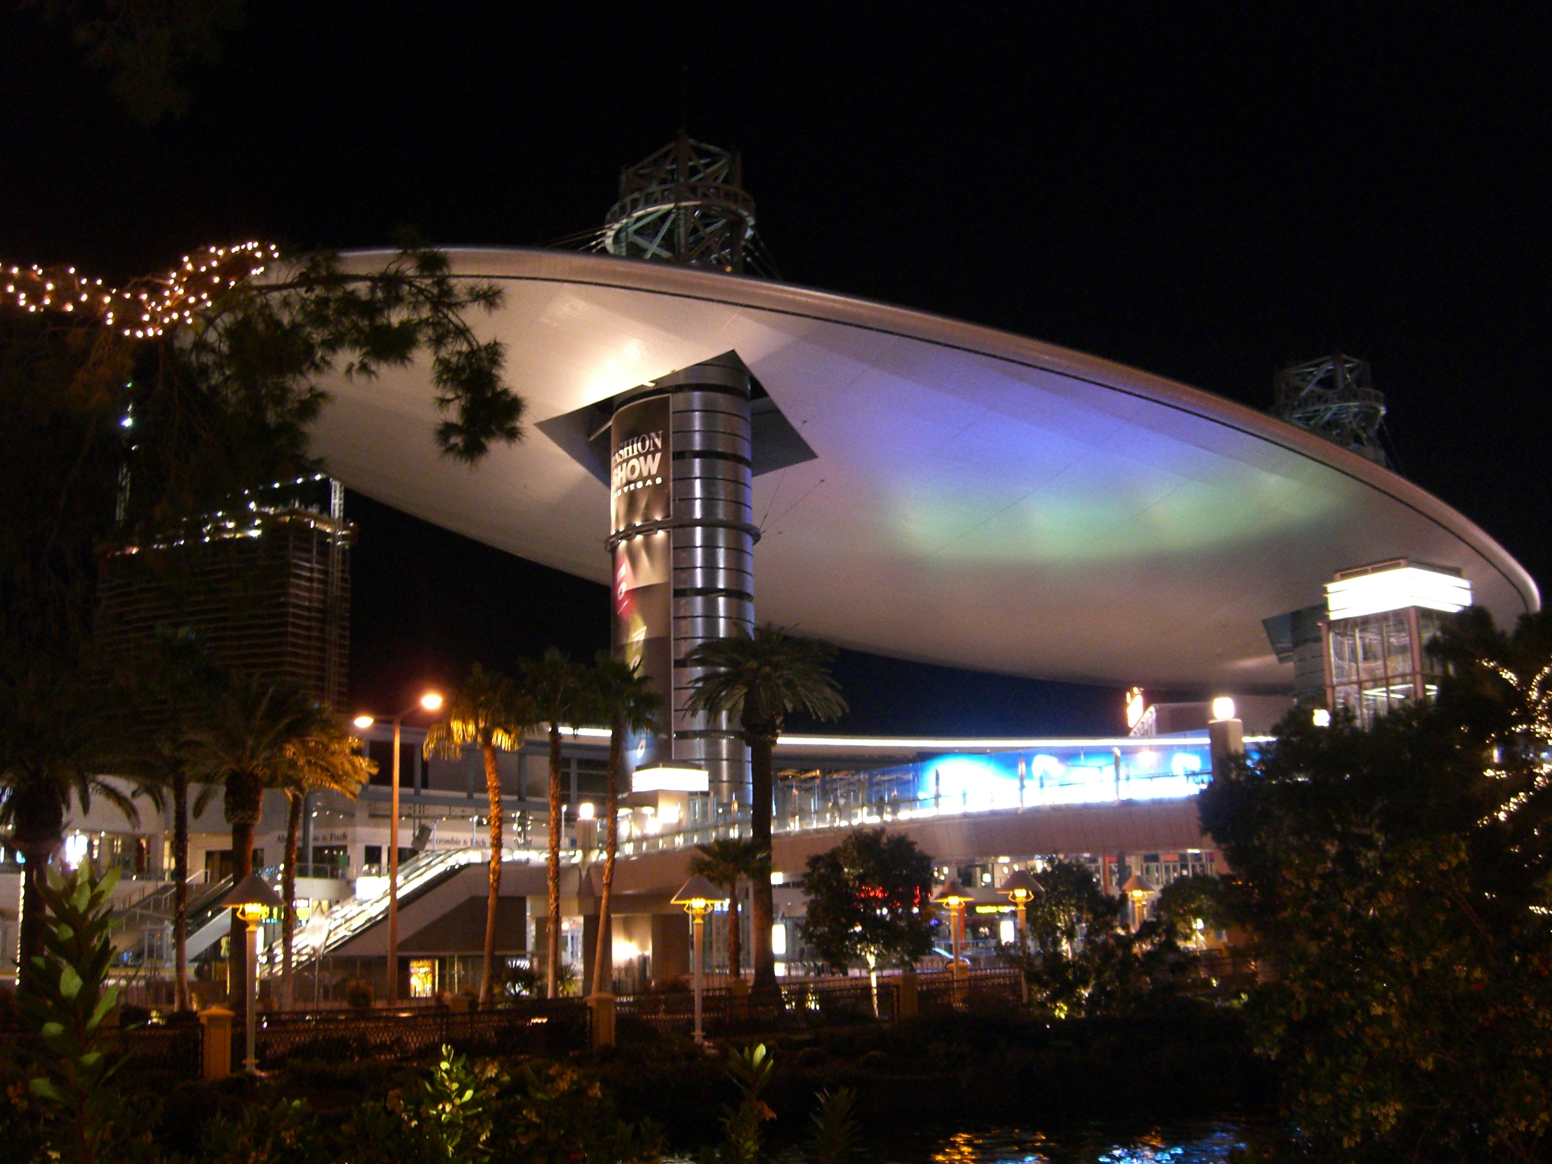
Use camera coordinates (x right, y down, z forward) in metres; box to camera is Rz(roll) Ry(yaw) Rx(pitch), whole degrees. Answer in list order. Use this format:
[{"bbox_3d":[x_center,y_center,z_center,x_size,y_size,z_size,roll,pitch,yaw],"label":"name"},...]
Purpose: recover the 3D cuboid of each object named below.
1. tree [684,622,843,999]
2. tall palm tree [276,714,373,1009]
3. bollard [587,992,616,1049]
[{"bbox_3d":[-0.461,8.112,61.608,5.900,13.394,5.900,-1,-11,0],"label":"tree"},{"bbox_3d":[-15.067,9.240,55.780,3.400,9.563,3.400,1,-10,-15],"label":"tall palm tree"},{"bbox_3d":[-3.652,9.134,35.511,0.500,1.177,0.500,8,-14,-37],"label":"bollard"}]

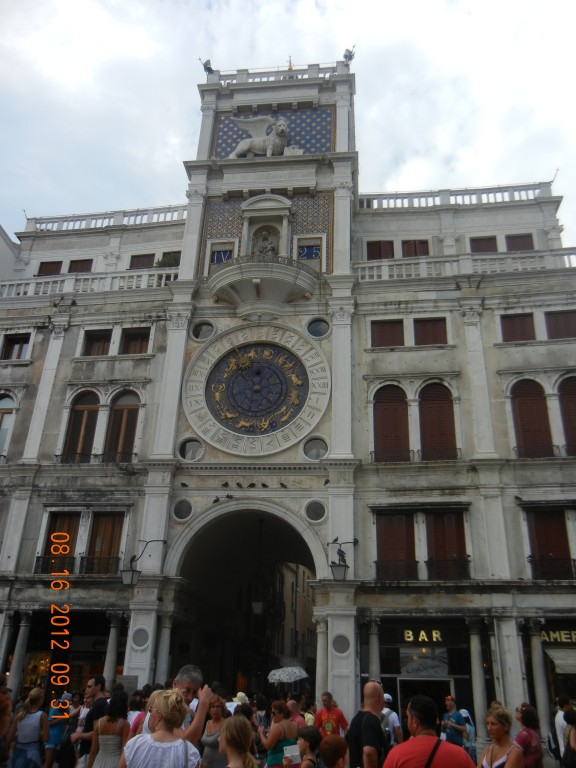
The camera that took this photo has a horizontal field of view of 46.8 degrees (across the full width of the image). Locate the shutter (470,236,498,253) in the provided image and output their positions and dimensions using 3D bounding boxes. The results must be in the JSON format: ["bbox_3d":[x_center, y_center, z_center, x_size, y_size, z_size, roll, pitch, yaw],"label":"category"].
[{"bbox_3d":[7.182,-5.068,24.347,0.950,0.770,0.100,-2,-25,9],"label":"shutter"}]

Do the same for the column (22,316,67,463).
[{"bbox_3d":[-8.002,0.078,22.063,0.716,5.272,0.350,-2,-26,8],"label":"column"}]

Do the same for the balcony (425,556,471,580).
[{"bbox_3d":[4.432,5.111,18.396,1.221,0.622,0.250,-2,-25,8],"label":"balcony"}]

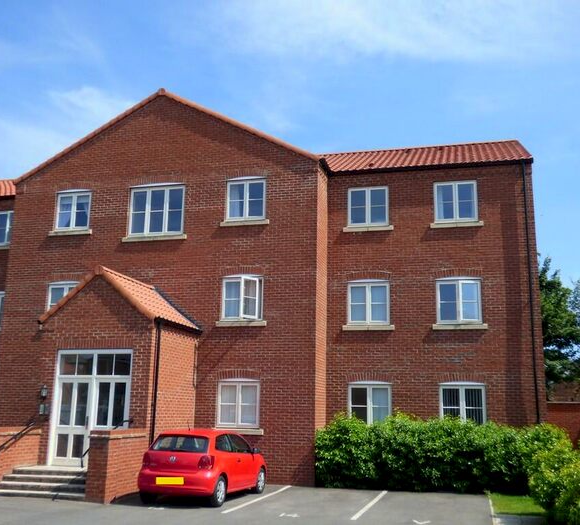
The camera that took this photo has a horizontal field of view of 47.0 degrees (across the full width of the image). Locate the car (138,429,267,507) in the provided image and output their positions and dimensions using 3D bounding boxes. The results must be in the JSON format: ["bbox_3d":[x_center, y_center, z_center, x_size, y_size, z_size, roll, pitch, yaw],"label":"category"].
[{"bbox_3d":[-1.759,4.376,14.624,1.710,1.460,3.970,-2,-13,16],"label":"car"}]

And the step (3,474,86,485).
[{"bbox_3d":[-4.925,4.582,13.927,2.240,0.135,0.280,-2,-13,14],"label":"step"}]

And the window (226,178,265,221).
[{"bbox_3d":[-1.222,-1.732,18.592,1.138,1.147,0.100,-2,-13,15],"label":"window"}]

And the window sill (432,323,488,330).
[{"bbox_3d":[4.481,1.714,17.559,1.393,0.140,0.160,-2,-13,14],"label":"window sill"}]

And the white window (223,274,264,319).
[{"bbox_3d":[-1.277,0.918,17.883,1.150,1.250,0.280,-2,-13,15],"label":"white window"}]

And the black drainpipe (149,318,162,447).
[{"bbox_3d":[-3.091,3.229,15.234,0.090,3.800,0.090,-2,-13,15],"label":"black drainpipe"}]

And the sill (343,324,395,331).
[{"bbox_3d":[2.141,1.779,18.158,1.415,0.150,0.160,-2,-13,15],"label":"sill"}]

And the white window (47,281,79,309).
[{"bbox_3d":[-6.497,1.149,19.330,1.135,1.248,0.100,-2,-13,14],"label":"white window"}]

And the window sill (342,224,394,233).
[{"bbox_3d":[2.218,-0.915,18.774,1.398,0.140,0.160,-2,-13,14],"label":"window sill"}]

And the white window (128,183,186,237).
[{"bbox_3d":[-3.831,-1.476,19.239,1.696,1.385,0.100,-2,-13,15],"label":"white window"}]

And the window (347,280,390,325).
[{"bbox_3d":[2.190,1.108,18.406,1.141,1.248,0.100,-2,-13,14],"label":"window"}]

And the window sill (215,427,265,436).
[{"bbox_3d":[-1.340,4.360,17.172,1.380,0.140,0.170,-2,-13,15],"label":"window sill"}]

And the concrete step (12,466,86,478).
[{"bbox_3d":[-4.833,4.624,14.670,2.247,0.140,0.882,-2,-13,15],"label":"concrete step"}]

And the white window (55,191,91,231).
[{"bbox_3d":[-6.444,-1.568,19.949,1.135,1.250,0.100,-2,-13,14],"label":"white window"}]

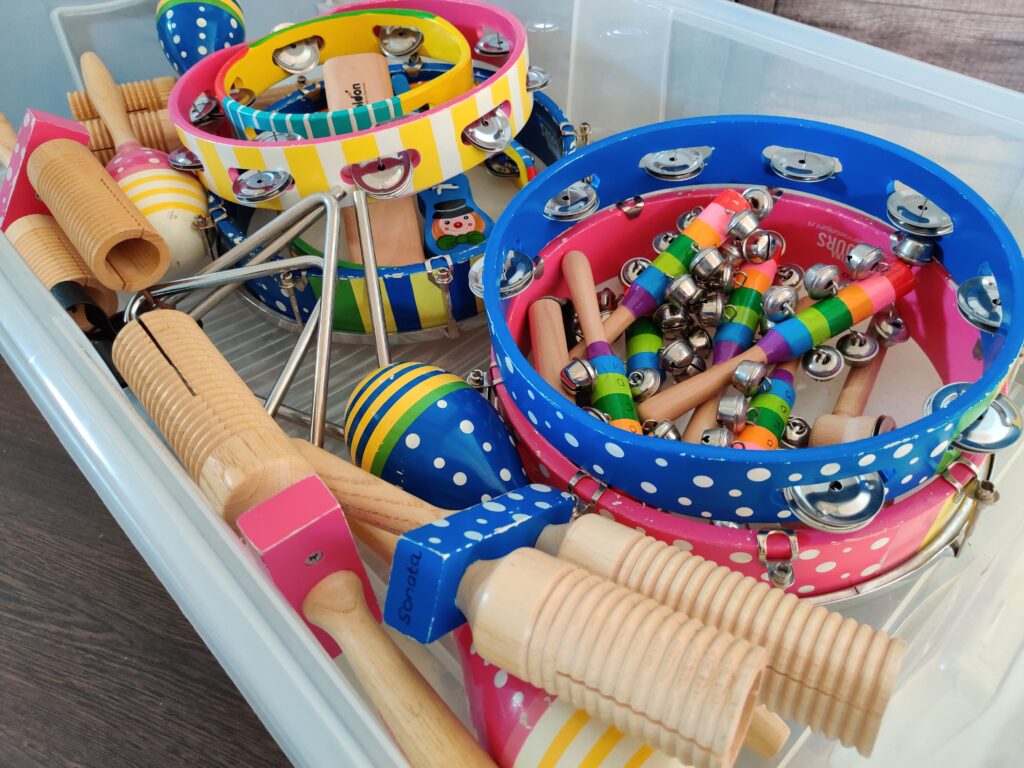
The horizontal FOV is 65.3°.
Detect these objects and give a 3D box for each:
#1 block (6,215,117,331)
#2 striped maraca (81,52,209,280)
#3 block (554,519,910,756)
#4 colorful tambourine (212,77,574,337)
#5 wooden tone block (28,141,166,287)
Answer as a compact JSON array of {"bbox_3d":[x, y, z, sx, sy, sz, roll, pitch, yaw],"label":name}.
[{"bbox_3d":[-0.282,-0.070,0.497,0.041,0.041,0.080,-34,58,-22],"label":"block"},{"bbox_3d":[-0.276,-0.170,0.577,0.065,0.065,0.236,-25,64,-16],"label":"striped maraca"},{"bbox_3d":[0.075,0.088,0.297,0.123,0.040,0.040,19,53,28],"label":"block"},{"bbox_3d":[-0.078,-0.138,0.560,0.260,0.053,0.260,-6,49,0],"label":"colorful tambourine"},{"bbox_3d":[-0.247,-0.102,0.473,0.041,0.041,0.111,-34,58,-22],"label":"wooden tone block"}]

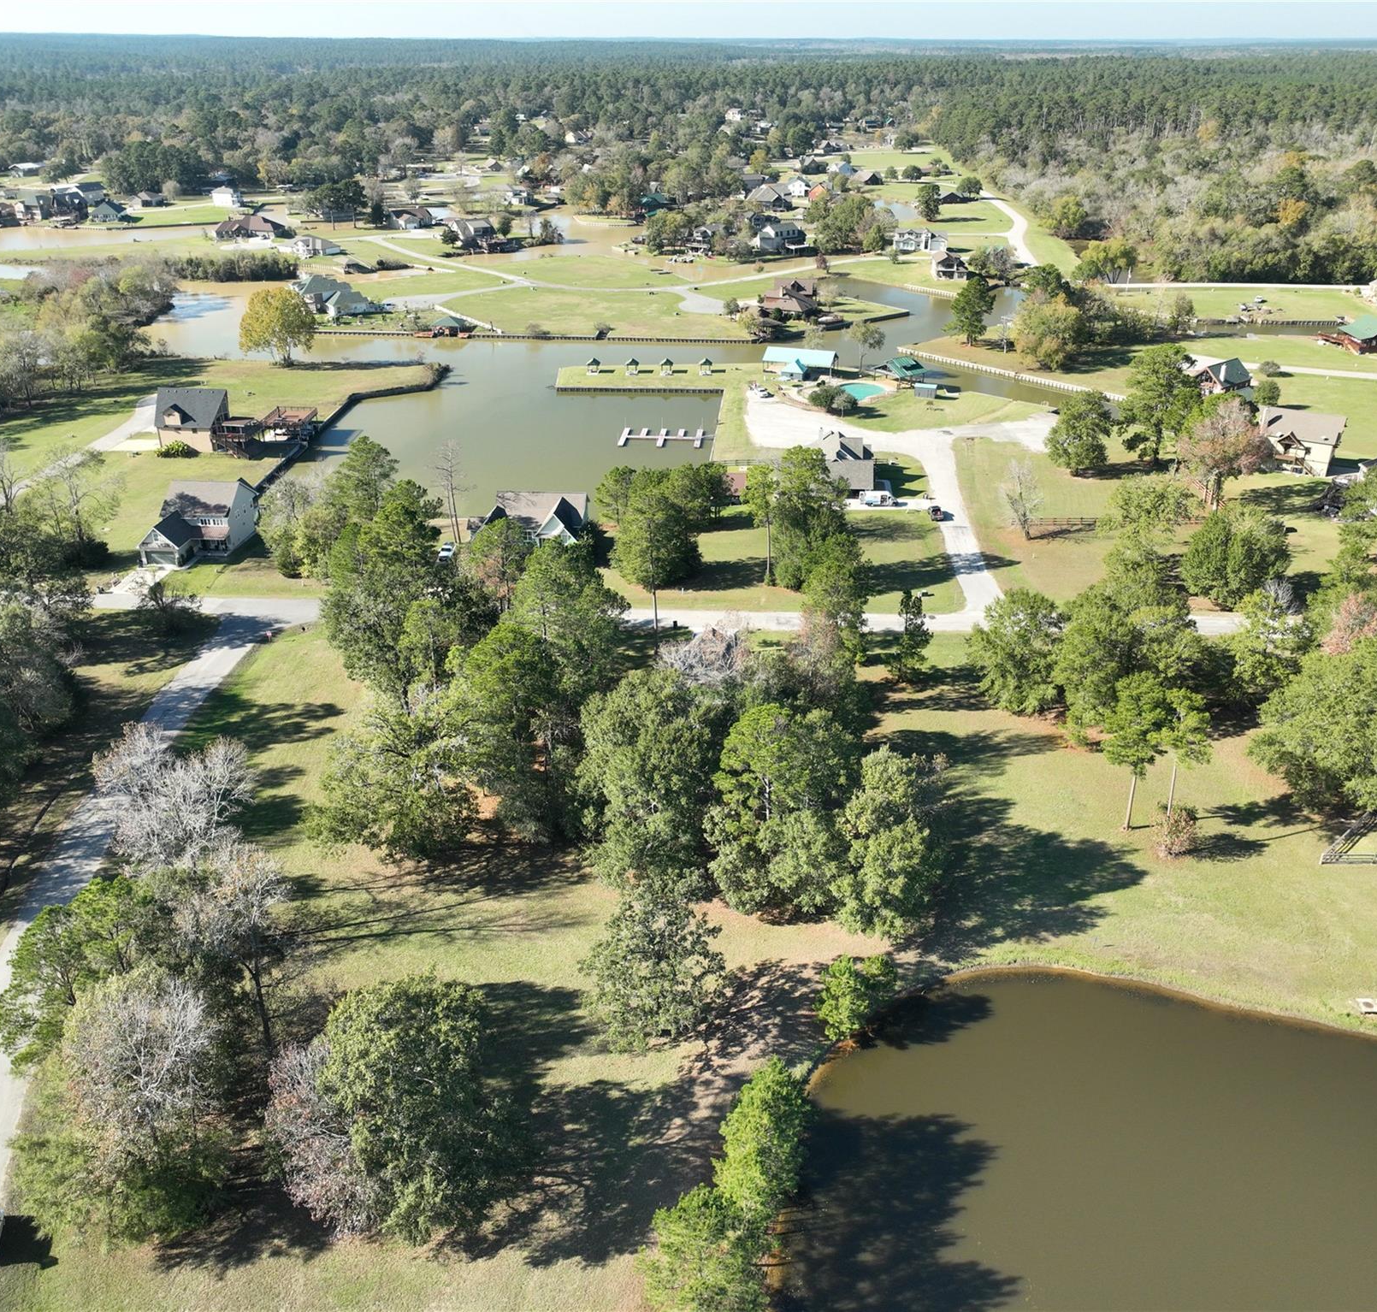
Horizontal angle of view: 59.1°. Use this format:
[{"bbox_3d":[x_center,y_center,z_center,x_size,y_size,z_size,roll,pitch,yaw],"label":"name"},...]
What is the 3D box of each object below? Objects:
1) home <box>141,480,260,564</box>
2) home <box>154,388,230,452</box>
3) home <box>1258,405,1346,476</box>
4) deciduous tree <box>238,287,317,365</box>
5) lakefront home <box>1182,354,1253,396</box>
[{"bbox_3d":[-81.760,-23.200,203.440,13.370,10.660,17.730,2,27,4],"label":"home"},{"bbox_3d":[-104.140,-49.710,254.840,13.560,10.950,12.110,2,27,4],"label":"home"},{"bbox_3d":[126.100,-44.820,248.900,13.820,10.660,12.340,13,30,24],"label":"home"},{"bbox_3d":[-107.250,-86.180,317.170,19.990,19.990,19.990,0,27,0],"label":"deciduous tree"},{"bbox_3d":[130.350,-68.000,296.720,14.020,8.300,11.360,-22,34,-36],"label":"lakefront home"}]

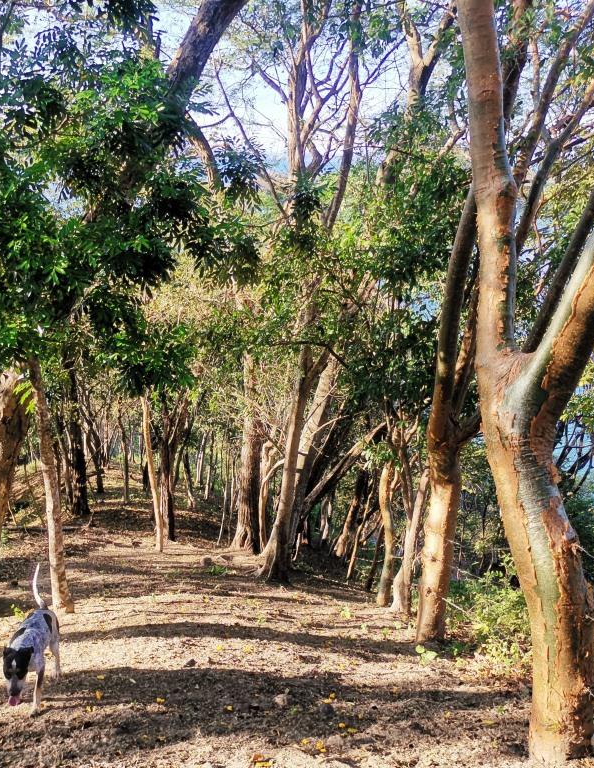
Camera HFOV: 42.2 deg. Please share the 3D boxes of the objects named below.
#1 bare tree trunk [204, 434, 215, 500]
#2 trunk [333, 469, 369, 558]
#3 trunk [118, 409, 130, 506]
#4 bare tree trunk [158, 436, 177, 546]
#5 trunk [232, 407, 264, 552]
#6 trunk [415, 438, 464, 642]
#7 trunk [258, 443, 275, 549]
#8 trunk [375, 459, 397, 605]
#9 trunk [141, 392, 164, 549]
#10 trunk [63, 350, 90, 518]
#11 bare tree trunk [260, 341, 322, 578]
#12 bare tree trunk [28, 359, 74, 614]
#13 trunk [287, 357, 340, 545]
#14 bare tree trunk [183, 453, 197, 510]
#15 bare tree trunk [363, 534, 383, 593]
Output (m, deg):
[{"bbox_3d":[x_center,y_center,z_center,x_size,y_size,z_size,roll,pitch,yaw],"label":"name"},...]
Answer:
[{"bbox_3d":[-1.515,1.451,13.330,0.156,1.163,0.160,0,16,0],"label":"bare tree trunk"},{"bbox_3d":[0.696,1.658,9.862,0.141,1.268,0.141,15,16,6],"label":"trunk"},{"bbox_3d":[-2.721,1.163,12.072,0.141,1.582,0.160,0,16,0],"label":"trunk"},{"bbox_3d":[-1.663,1.369,9.881,0.180,1.450,0.180,-2,17,-10],"label":"bare tree trunk"},{"bbox_3d":[-0.524,1.031,8.261,0.295,1.547,0.340,0,16,0],"label":"trunk"},{"bbox_3d":[1.135,1.278,6.156,0.272,1.676,0.256,4,17,11],"label":"trunk"},{"bbox_3d":[-0.380,1.403,9.579,0.187,1.438,0.149,2,16,-2],"label":"trunk"},{"bbox_3d":[0.754,1.283,6.512,0.140,1.257,0.170,0,16,0],"label":"trunk"},{"bbox_3d":[-1.765,1.128,9.394,0.110,2.044,0.098,-6,17,-11],"label":"trunk"},{"bbox_3d":[-3.046,0.716,10.654,0.320,2.342,0.340,0,16,0],"label":"trunk"},{"bbox_3d":[-0.045,0.715,6.785,0.525,2.052,0.400,0,16,0],"label":"bare tree trunk"},{"bbox_3d":[-1.770,0.780,5.600,0.200,1.950,0.180,0,15,0],"label":"bare tree trunk"},{"bbox_3d":[0.171,0.779,8.563,0.200,2.273,0.200,11,16,2],"label":"trunk"},{"bbox_3d":[-1.898,1.711,13.524,0.141,1.087,0.141,-7,16,-9],"label":"bare tree trunk"},{"bbox_3d":[0.844,1.944,8.383,0.065,0.729,0.065,12,16,8],"label":"bare tree trunk"}]

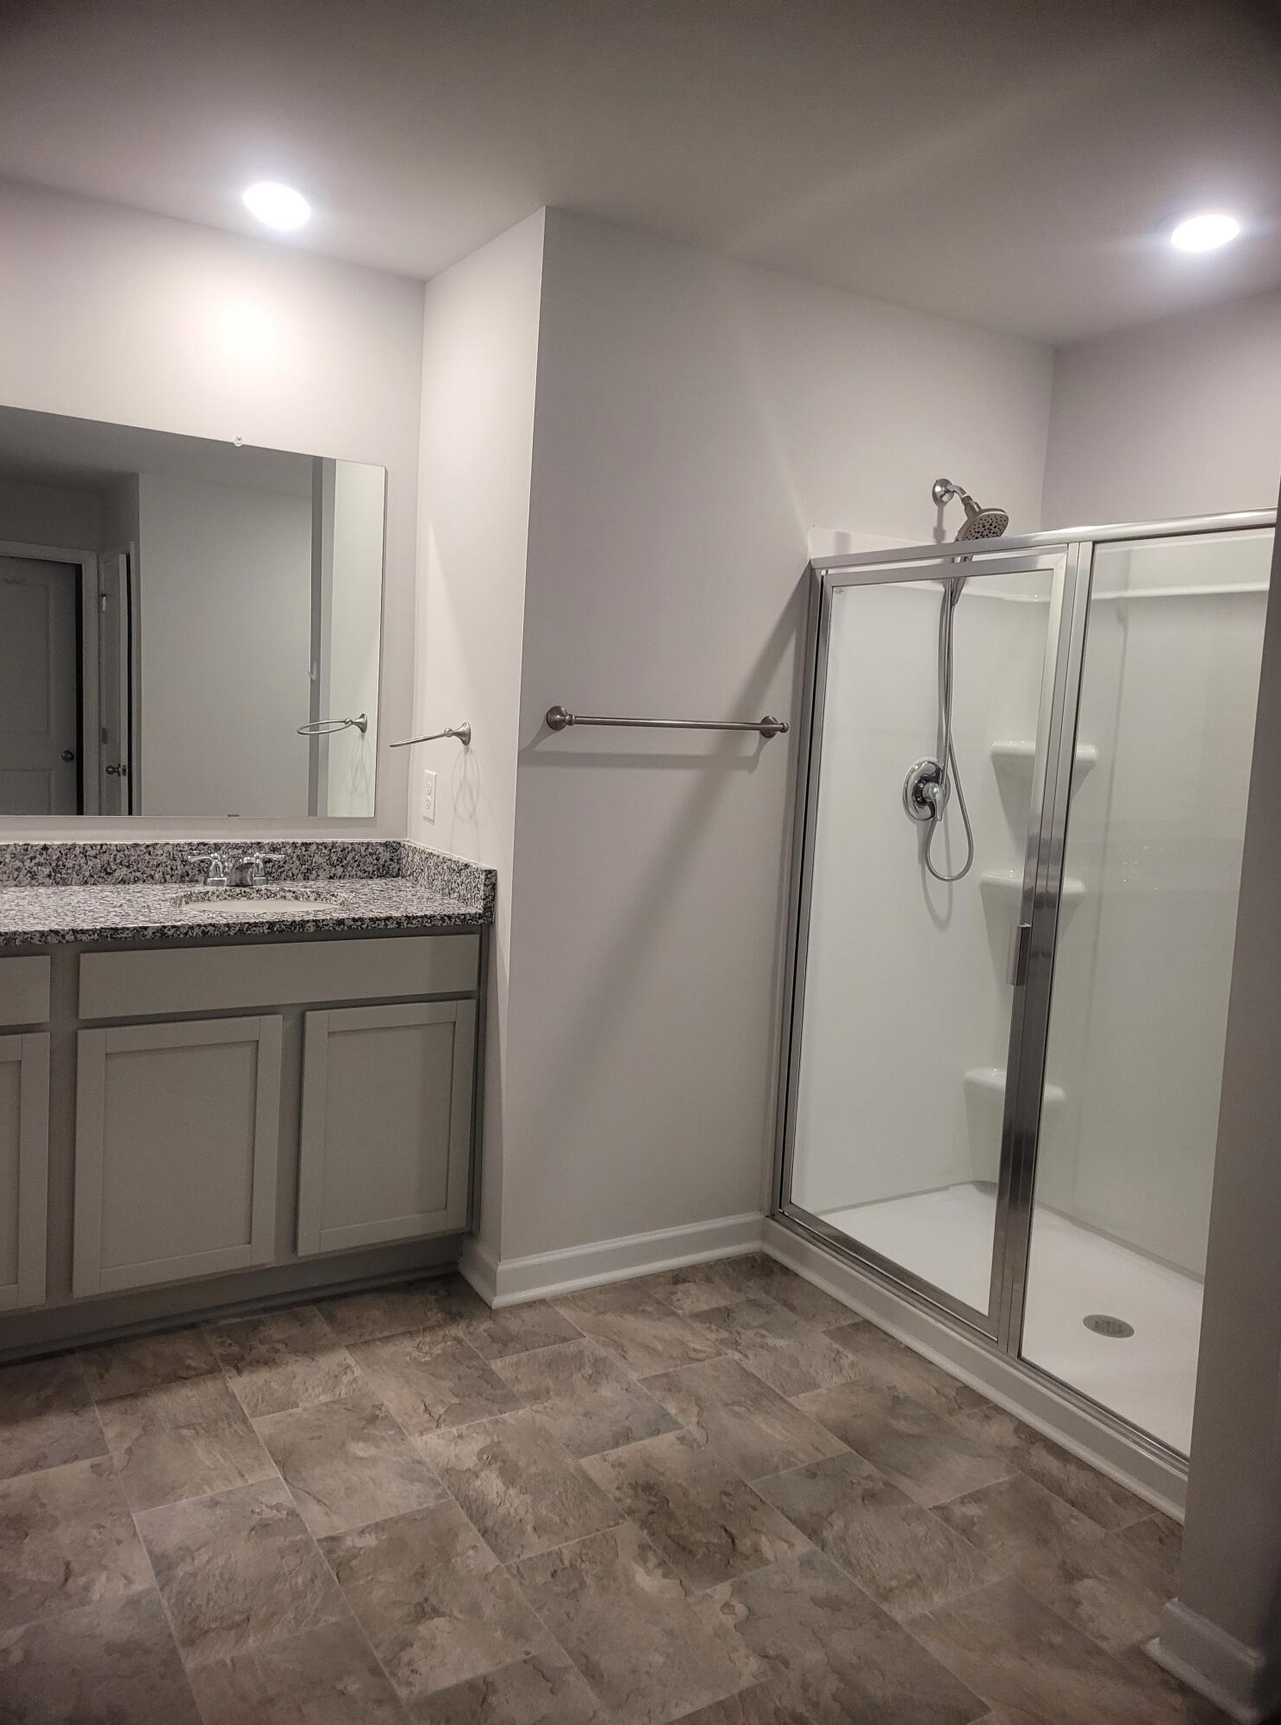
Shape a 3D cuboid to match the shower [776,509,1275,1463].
[{"bbox_3d":[1.108,0.184,2.892,0.799,1.800,1.518,-1,8,-31],"label":"shower"}]

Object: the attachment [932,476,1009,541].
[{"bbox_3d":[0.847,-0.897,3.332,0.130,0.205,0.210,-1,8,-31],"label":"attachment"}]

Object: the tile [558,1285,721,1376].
[{"bbox_3d":[-0.013,1.054,2.926,0.242,0.010,0.406,-1,8,-31],"label":"tile"}]

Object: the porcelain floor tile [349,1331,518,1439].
[{"bbox_3d":[-0.427,1.061,2.670,0.247,0.010,0.400,-1,8,-31],"label":"porcelain floor tile"}]

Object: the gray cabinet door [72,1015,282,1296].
[{"bbox_3d":[-0.969,0.609,2.725,0.408,0.559,0.020,-1,8,-31],"label":"gray cabinet door"}]

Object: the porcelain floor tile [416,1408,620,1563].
[{"bbox_3d":[-0.225,1.123,2.352,0.248,0.010,0.405,-1,8,-31],"label":"porcelain floor tile"}]

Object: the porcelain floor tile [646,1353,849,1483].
[{"bbox_3d":[0.195,1.104,2.583,0.242,0.010,0.404,-1,8,-31],"label":"porcelain floor tile"}]

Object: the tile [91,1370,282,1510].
[{"bbox_3d":[-0.854,1.081,2.424,0.247,0.010,0.400,-1,8,-31],"label":"tile"}]

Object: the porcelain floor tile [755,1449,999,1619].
[{"bbox_3d":[0.408,1.167,2.272,0.240,0.010,0.399,-1,8,-31],"label":"porcelain floor tile"}]

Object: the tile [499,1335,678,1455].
[{"bbox_3d":[-0.113,1.094,2.656,0.245,0.010,0.403,-1,8,-31],"label":"tile"}]

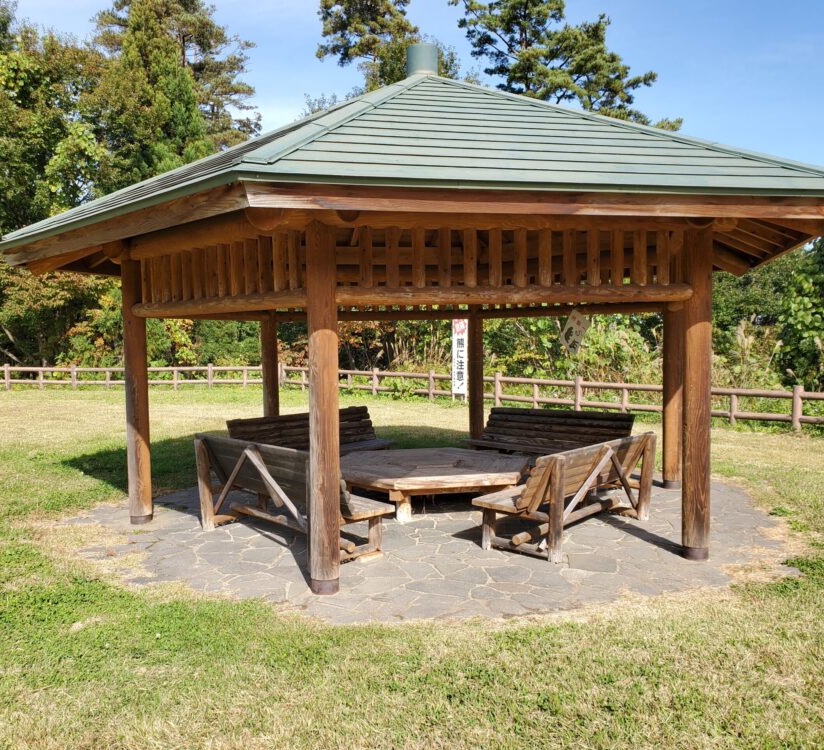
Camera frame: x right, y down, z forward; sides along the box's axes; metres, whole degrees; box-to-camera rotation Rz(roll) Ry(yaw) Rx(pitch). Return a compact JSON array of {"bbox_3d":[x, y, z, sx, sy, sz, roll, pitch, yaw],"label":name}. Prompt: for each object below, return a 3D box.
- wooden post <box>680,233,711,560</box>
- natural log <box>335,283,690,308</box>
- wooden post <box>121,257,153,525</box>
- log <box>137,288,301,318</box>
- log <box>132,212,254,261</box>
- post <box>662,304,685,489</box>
[{"bbox_3d":[2.080,0.149,5.466,0.199,2.370,0.199,0,3,21],"label":"wooden post"},{"bbox_3d":[0.769,-0.561,5.239,2.648,0.125,0.125,-2,3,-14],"label":"natural log"},{"bbox_3d":[-2.465,0.137,6.724,0.193,2.370,0.193,-1,3,-20],"label":"wooden post"},{"bbox_3d":[-1.566,-0.567,5.885,0.125,0.125,2.638,-4,4,-44],"label":"log"},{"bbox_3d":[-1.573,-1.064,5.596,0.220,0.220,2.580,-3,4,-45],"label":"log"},{"bbox_3d":[2.815,0.033,8.095,0.193,2.370,0.193,0,3,19],"label":"post"}]

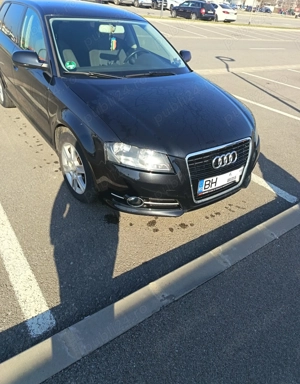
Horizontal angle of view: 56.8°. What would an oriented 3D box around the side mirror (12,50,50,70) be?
[{"bbox_3d":[-1.031,-1.147,2.395,0.255,0.145,0.150,-18,42,-32],"label":"side mirror"}]

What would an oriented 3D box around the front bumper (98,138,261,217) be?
[{"bbox_3d":[0.437,-0.202,2.318,1.740,0.530,0.500,-18,42,-32],"label":"front bumper"}]

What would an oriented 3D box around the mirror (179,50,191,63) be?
[{"bbox_3d":[0.403,-1.625,3.326,0.235,0.145,0.150,-18,42,-32],"label":"mirror"}]

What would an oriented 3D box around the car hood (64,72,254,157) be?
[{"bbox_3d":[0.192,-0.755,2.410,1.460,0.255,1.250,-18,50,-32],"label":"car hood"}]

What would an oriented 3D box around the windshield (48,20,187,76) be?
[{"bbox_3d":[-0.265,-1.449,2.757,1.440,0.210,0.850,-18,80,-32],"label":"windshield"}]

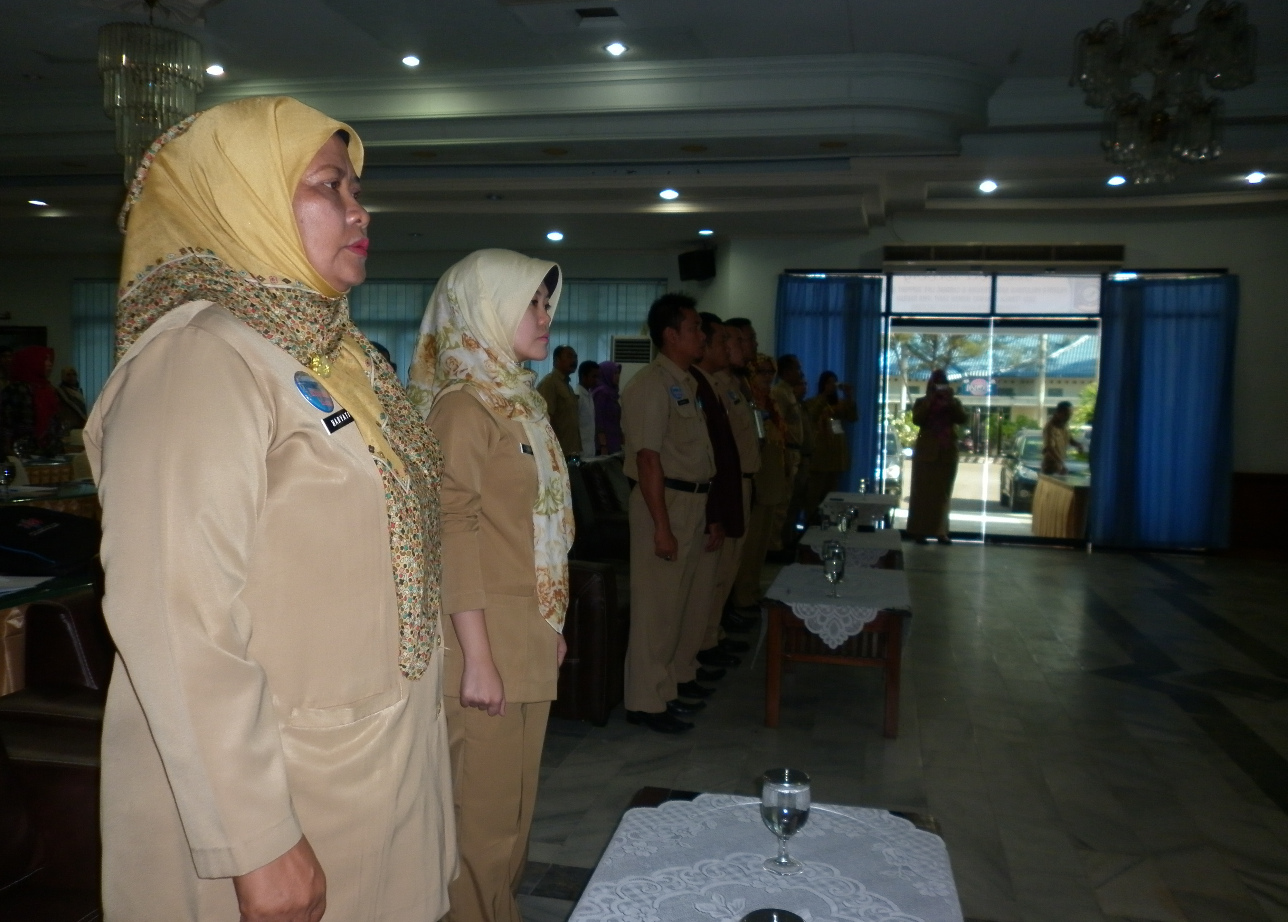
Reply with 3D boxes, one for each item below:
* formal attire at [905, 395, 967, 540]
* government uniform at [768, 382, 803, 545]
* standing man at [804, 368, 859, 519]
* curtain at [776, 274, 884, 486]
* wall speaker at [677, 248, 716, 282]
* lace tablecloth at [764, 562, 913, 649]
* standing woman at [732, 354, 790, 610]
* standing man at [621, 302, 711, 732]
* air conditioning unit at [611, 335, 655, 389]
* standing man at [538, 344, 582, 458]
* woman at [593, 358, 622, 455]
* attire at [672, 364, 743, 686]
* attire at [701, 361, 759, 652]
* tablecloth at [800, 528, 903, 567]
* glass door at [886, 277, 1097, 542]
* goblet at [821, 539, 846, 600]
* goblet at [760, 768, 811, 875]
[{"bbox_3d":[2.698,0.012,9.650,0.560,1.360,0.440,2,3,7],"label":"formal attire"},{"bbox_3d":[1.188,0.044,8.775,0.320,1.450,0.480,2,3,13],"label":"government uniform"},{"bbox_3d":[1.666,-0.036,9.350,0.450,1.570,0.520,4,4,38],"label":"standing man"},{"bbox_3d":[1.739,-0.545,9.864,0.980,2.460,0.160,2,3,11],"label":"curtain"},{"bbox_3d":[0.551,-2.064,10.947,0.250,0.280,0.310,-15,11,-30],"label":"wall speaker"},{"bbox_3d":[0.863,0.626,4.576,0.610,0.190,1.120,2,3,13],"label":"lace tablecloth"},{"bbox_3d":[0.732,0.119,6.579,0.310,1.586,0.460,2,3,24],"label":"standing woman"},{"bbox_3d":[0.114,0.196,4.171,0.360,1.680,0.520,2,3,13],"label":"standing man"},{"bbox_3d":[-0.103,-0.294,10.200,0.460,1.890,0.330,2,3,4],"label":"air conditioning unit"},{"bbox_3d":[-0.718,-0.138,8.900,0.340,1.710,0.520,2,4,18],"label":"standing man"},{"bbox_3d":[-0.305,-0.058,8.900,0.320,1.580,0.460,2,3,10],"label":"woman"},{"bbox_3d":[0.284,0.252,4.628,0.340,1.400,0.520,3,4,20],"label":"attire"},{"bbox_3d":[0.417,0.241,5.232,0.340,1.420,0.500,2,3,13],"label":"attire"},{"bbox_3d":[1.280,0.542,6.376,0.600,0.170,1.100,2,3,13],"label":"tablecloth"},{"bbox_3d":[3.365,-0.502,10.308,2.030,2.630,0.100,2,3,13],"label":"glass door"},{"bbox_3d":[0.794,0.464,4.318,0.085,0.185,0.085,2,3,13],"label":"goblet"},{"bbox_3d":[0.234,0.602,1.725,0.081,0.155,0.081,1,3,0],"label":"goblet"}]

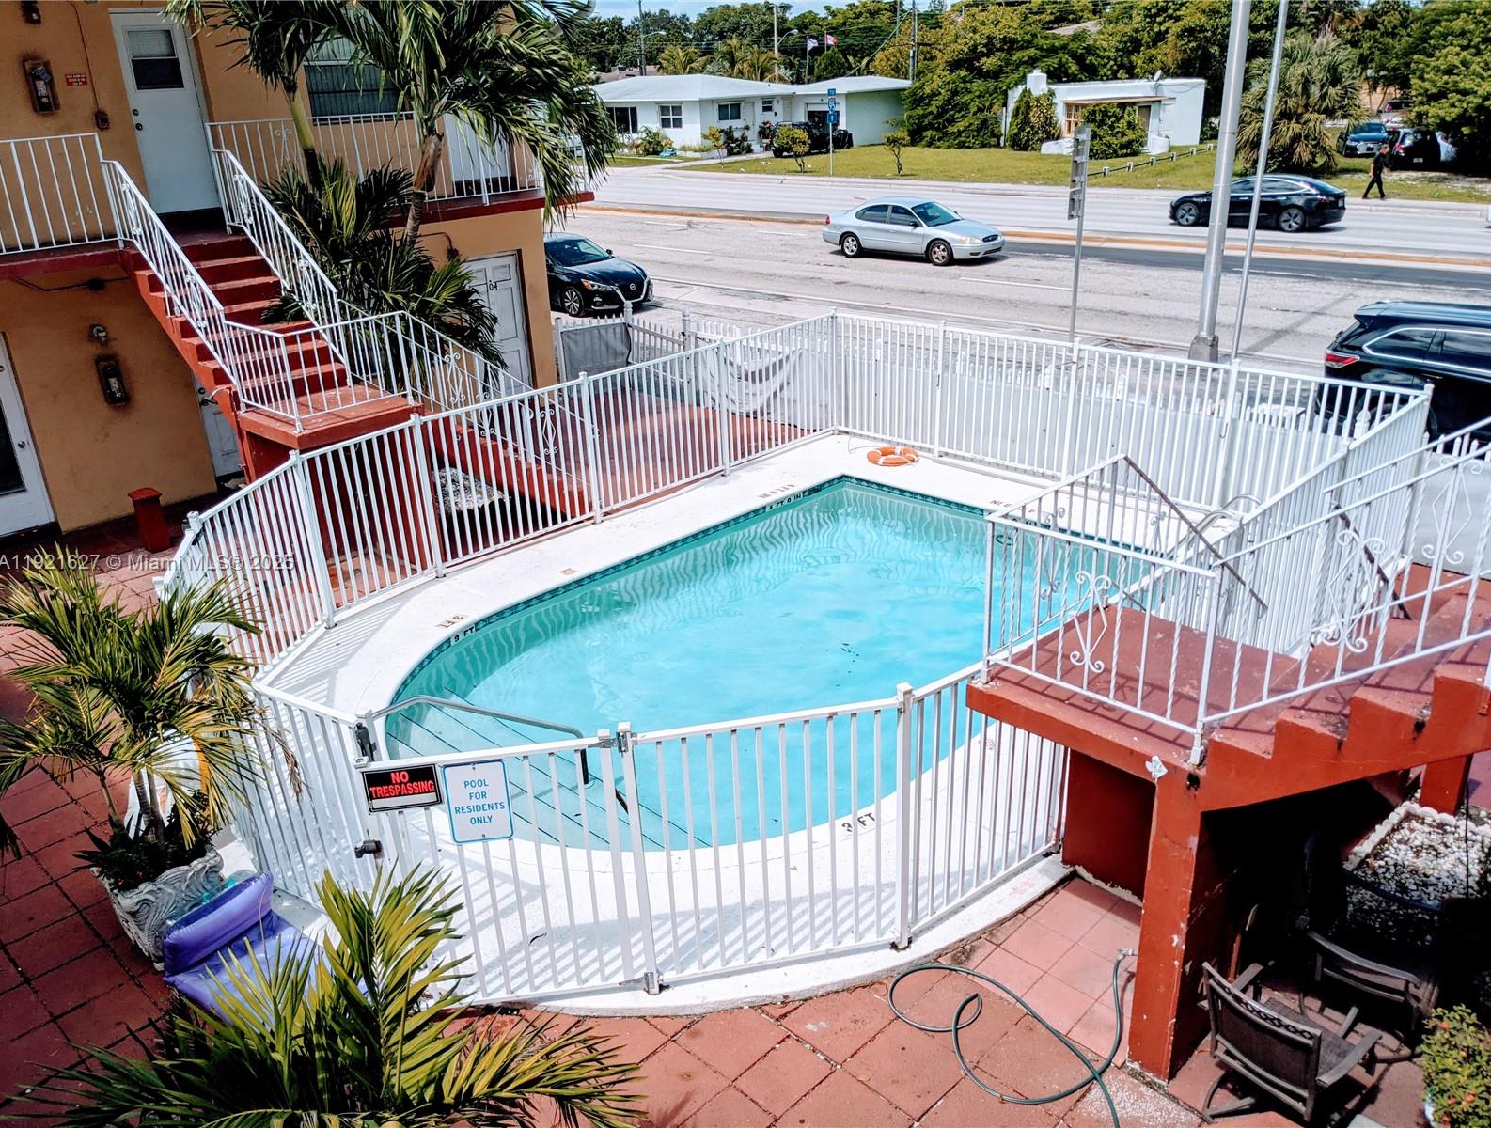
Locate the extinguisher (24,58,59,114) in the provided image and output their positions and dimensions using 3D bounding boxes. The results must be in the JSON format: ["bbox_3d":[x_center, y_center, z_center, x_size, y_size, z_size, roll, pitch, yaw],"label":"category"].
[{"bbox_3d":[-7.001,-4.751,11.668,0.150,0.480,0.230,19,31,42],"label":"extinguisher"}]

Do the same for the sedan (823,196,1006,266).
[{"bbox_3d":[4.309,-8.601,30.048,5.020,1.430,1.860,17,30,39],"label":"sedan"}]

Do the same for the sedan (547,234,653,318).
[{"bbox_3d":[-4.059,-6.610,26.450,1.850,1.445,4.900,-22,30,-38],"label":"sedan"}]

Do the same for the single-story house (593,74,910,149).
[{"bbox_3d":[-0.962,-29.628,75.925,18.500,4.000,16.100,18,31,40],"label":"single-story house"}]

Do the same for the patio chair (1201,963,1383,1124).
[{"bbox_3d":[2.273,2.033,4.921,0.670,0.950,0.620,-18,27,-33],"label":"patio chair"}]

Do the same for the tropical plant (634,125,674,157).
[{"bbox_3d":[-5.309,-24.164,66.767,2.100,1.600,1.600,-4,23,-3],"label":"tropical plant"}]

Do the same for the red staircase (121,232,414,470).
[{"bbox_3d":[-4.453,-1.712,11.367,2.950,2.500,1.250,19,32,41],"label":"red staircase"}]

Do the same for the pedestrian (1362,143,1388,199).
[{"bbox_3d":[19.699,-12.248,36.642,0.720,1.670,0.500,19,32,41],"label":"pedestrian"}]

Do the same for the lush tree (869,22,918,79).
[{"bbox_3d":[10.137,-33.724,80.647,3.800,7.200,3.800,0,23,7],"label":"lush tree"}]

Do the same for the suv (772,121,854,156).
[{"bbox_3d":[3.657,-22.946,63.375,1.880,1.750,4.500,19,31,42],"label":"suv"}]

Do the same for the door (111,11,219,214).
[{"bbox_3d":[-6.243,-4.867,12.691,0.090,2.020,0.790,19,32,41],"label":"door"}]

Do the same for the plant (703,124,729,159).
[{"bbox_3d":[-1.520,-21.765,60.698,1.300,1.850,1.300,-3,22,0],"label":"plant"}]

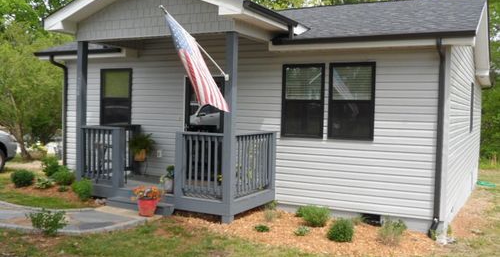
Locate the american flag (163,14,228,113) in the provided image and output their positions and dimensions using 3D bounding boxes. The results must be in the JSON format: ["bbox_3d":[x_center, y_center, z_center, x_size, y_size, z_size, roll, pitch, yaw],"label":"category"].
[{"bbox_3d":[-0.660,-0.839,6.654,0.435,1.216,0.929,2,2,26],"label":"american flag"}]

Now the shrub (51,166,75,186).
[{"bbox_3d":[-3.972,0.970,10.772,0.455,0.415,0.435,2,2,26],"label":"shrub"}]

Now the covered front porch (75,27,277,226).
[{"bbox_3d":[-1.305,-0.090,8.995,3.170,2.900,1.710,3,2,27],"label":"covered front porch"}]

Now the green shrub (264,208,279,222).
[{"bbox_3d":[0.355,1.384,8.276,0.237,0.237,0.227,1,2,0],"label":"green shrub"}]

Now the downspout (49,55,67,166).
[{"bbox_3d":[-4.240,-0.254,11.210,0.099,2.658,0.494,2,2,26],"label":"downspout"}]

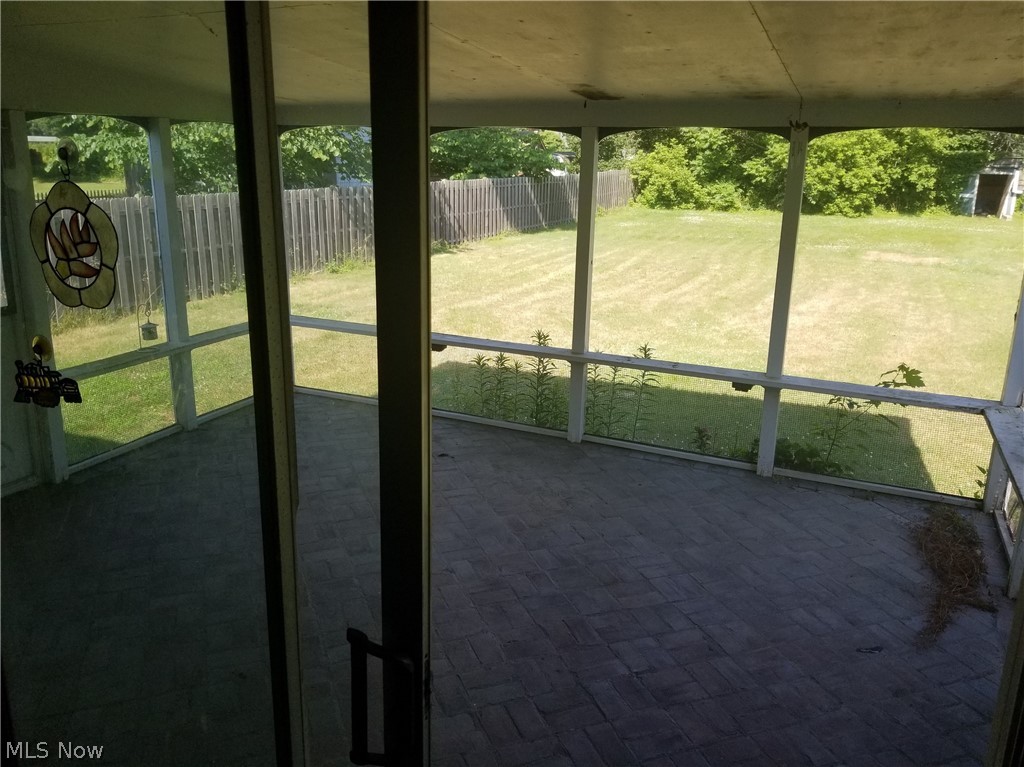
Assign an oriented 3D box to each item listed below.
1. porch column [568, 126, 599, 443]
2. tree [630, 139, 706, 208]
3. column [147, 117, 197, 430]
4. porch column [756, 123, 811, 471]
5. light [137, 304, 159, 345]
[{"bbox_3d":[0.475,-0.594,5.022,0.090,2.035,0.090,8,16,25],"label":"porch column"},{"bbox_3d":[7.938,-10.661,39.500,3.850,3.500,3.600,4,15,10],"label":"tree"},{"bbox_3d":[-2.228,-0.668,5.078,0.090,2.040,0.090,8,16,25],"label":"column"},{"bbox_3d":[1.581,-0.428,4.480,0.090,2.030,0.090,8,16,25],"label":"porch column"},{"bbox_3d":[-2.312,-0.354,4.889,0.130,0.292,0.125,-6,16,-25],"label":"light"}]

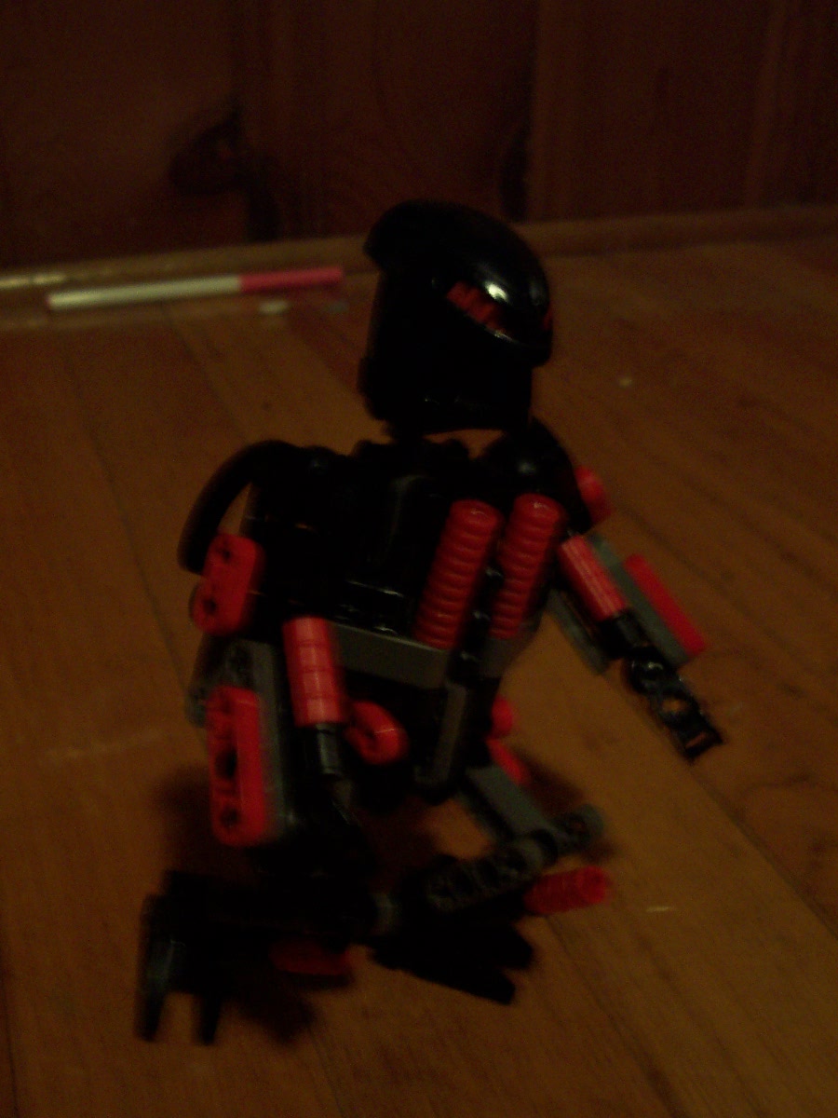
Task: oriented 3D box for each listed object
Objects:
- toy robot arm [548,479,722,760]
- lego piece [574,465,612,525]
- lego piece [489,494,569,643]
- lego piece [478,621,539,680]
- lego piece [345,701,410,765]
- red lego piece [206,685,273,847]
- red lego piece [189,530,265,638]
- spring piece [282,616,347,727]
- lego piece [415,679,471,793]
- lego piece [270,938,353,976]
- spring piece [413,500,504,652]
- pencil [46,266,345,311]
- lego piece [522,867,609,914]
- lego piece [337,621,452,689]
[{"bbox_3d":[0.039,0.011,0.217,0.019,0.051,0.015,-33,12,-6],"label":"toy robot arm"},{"bbox_3d":[0.030,-0.011,0.213,0.007,0.013,0.007,-33,12,-6],"label":"lego piece"},{"bbox_3d":[0.017,0.002,0.197,0.007,0.024,0.007,3,31,-16],"label":"lego piece"},{"bbox_3d":[0.014,0.013,0.190,0.007,0.007,0.013,17,21,12],"label":"lego piece"},{"bbox_3d":[-0.007,0.028,0.190,0.011,0.007,0.005,51,36,15],"label":"lego piece"},{"bbox_3d":[-0.027,0.031,0.178,0.004,0.024,0.008,3,-13,-34],"label":"red lego piece"},{"bbox_3d":[-0.028,0.004,0.176,0.007,0.016,0.005,11,-8,44],"label":"red lego piece"},{"bbox_3d":[-0.015,0.017,0.176,0.008,0.016,0.008,-7,2,0],"label":"spring piece"},{"bbox_3d":[0.004,0.027,0.181,0.006,0.015,0.006,17,12,16],"label":"lego piece"},{"bbox_3d":[-0.017,0.063,0.189,0.013,0.006,0.006,3,27,5],"label":"lego piece"},{"bbox_3d":[0.005,0.003,0.183,0.007,0.024,0.007,8,28,-15],"label":"spring piece"},{"bbox_3d":[-0.112,-0.138,0.607,0.148,0.009,0.009,-8,31,-12],"label":"pencil"},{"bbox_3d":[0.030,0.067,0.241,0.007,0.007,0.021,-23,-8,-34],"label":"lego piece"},{"bbox_3d":[-0.005,0.014,0.181,0.021,0.007,0.007,17,21,12],"label":"lego piece"}]

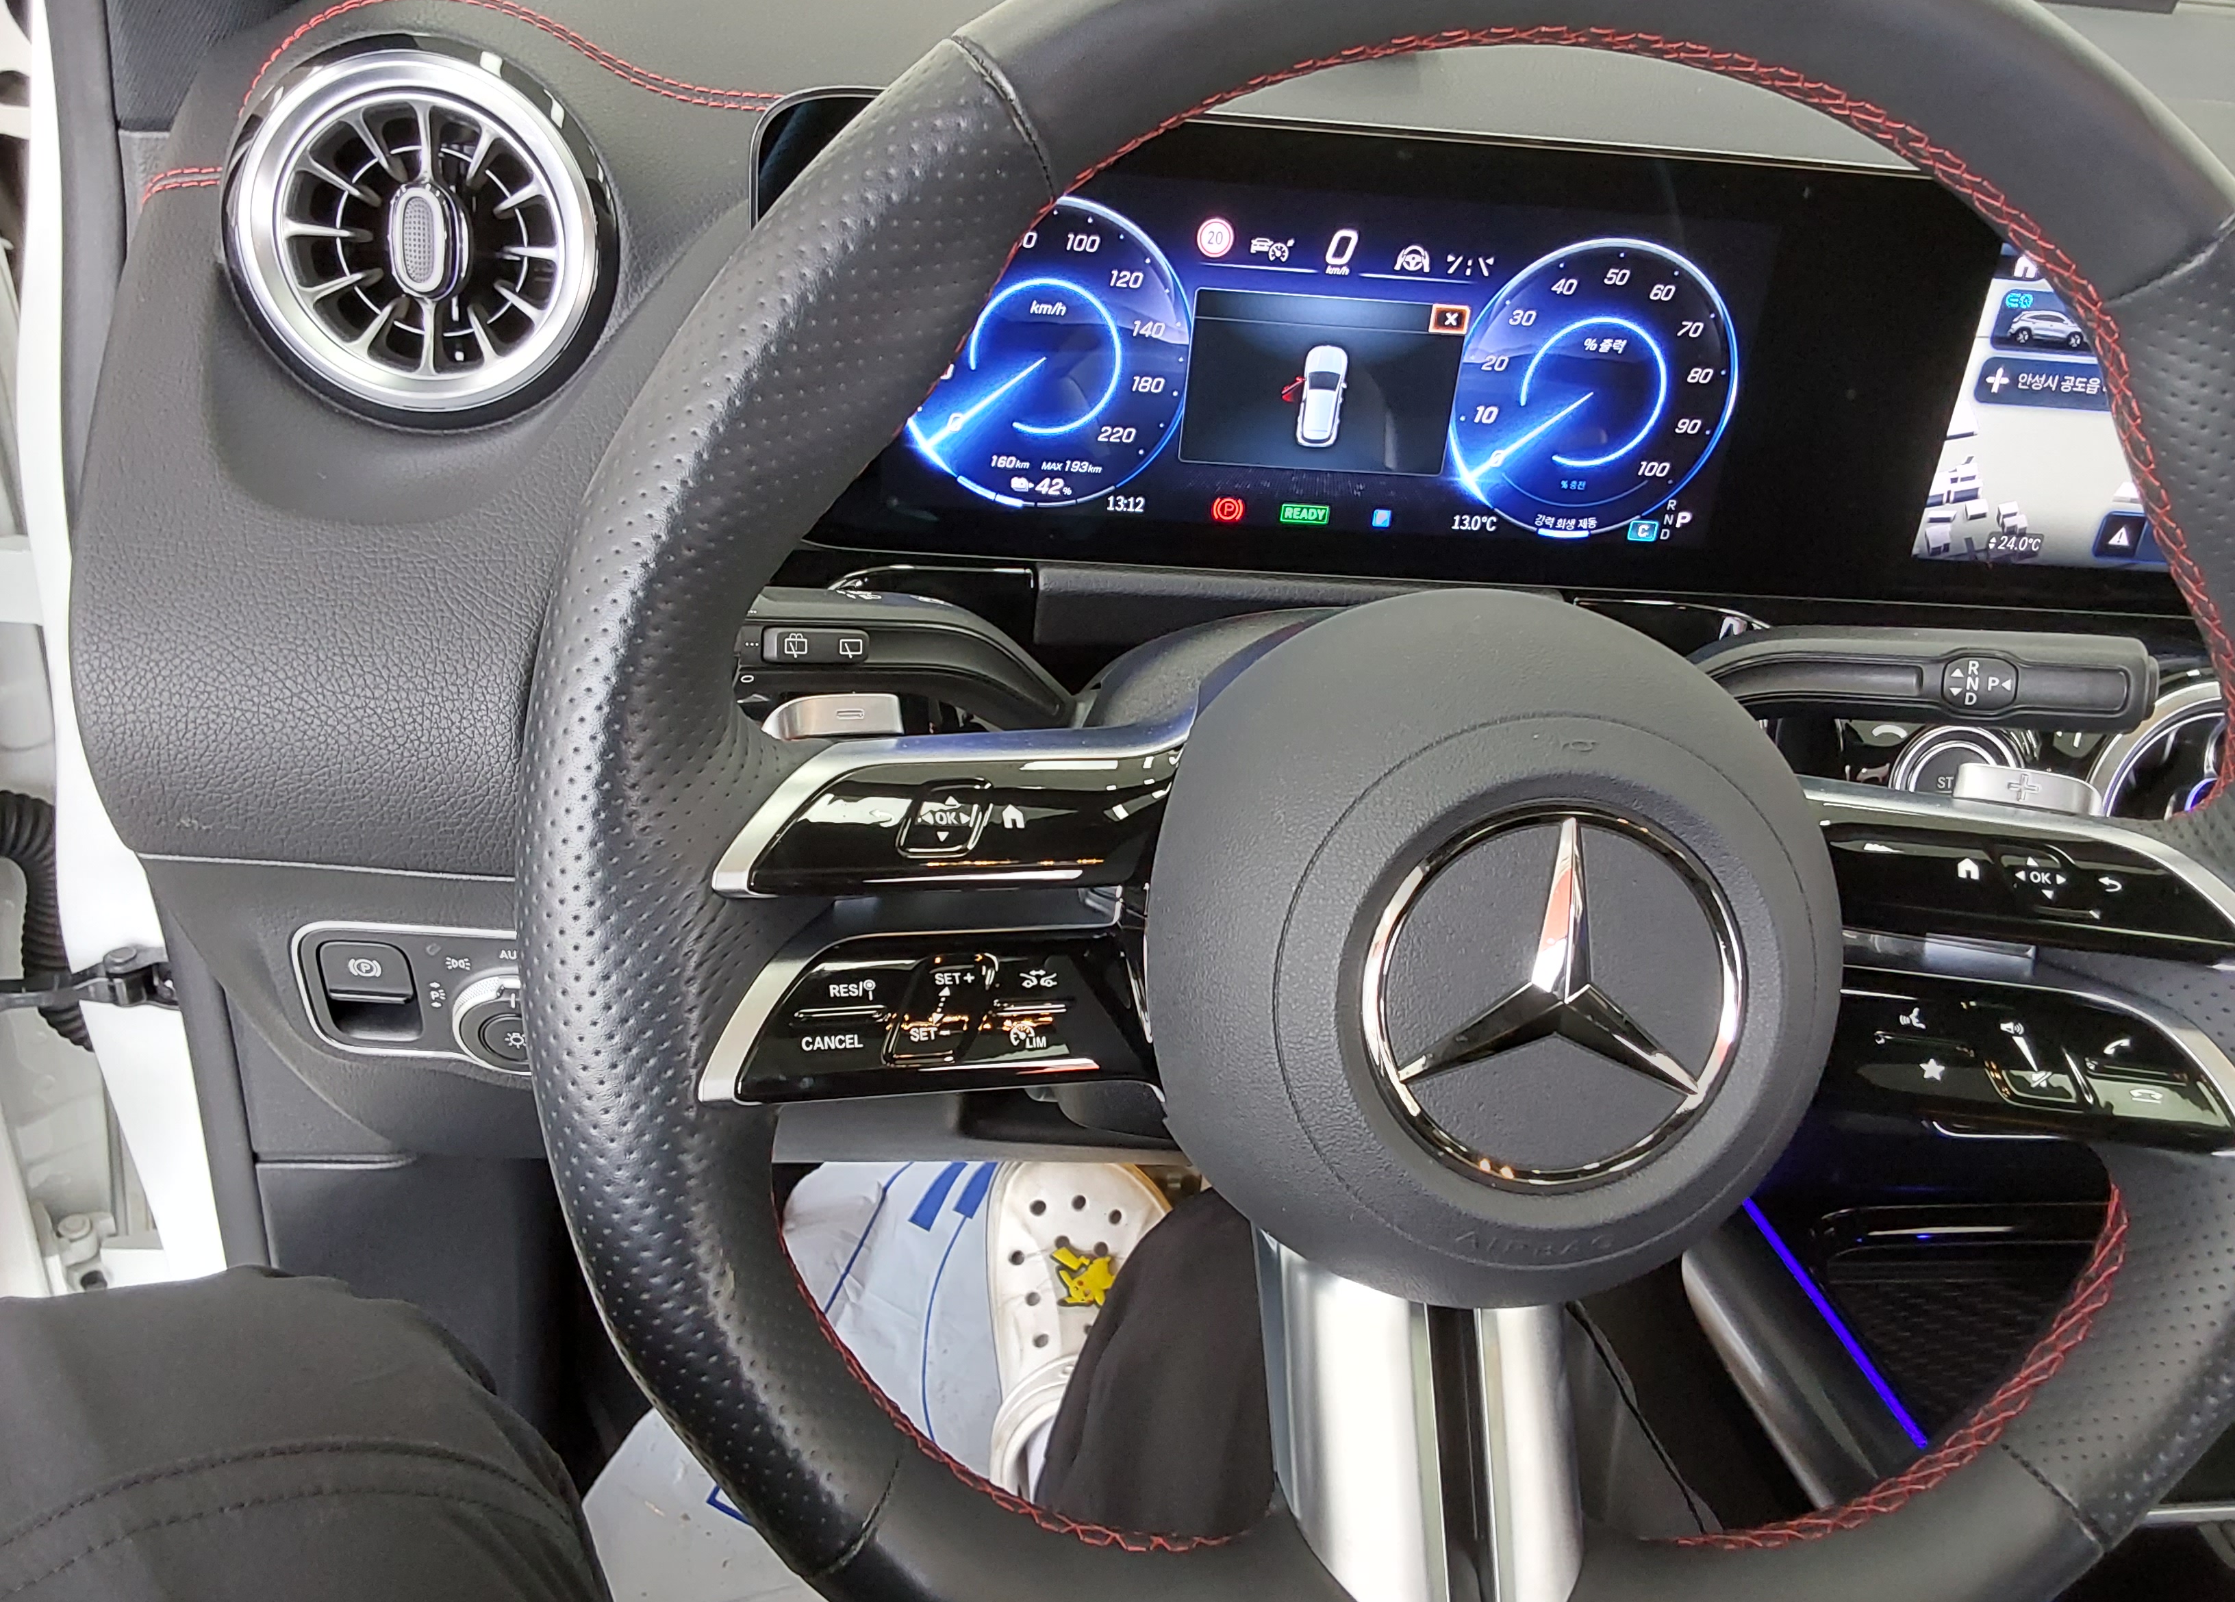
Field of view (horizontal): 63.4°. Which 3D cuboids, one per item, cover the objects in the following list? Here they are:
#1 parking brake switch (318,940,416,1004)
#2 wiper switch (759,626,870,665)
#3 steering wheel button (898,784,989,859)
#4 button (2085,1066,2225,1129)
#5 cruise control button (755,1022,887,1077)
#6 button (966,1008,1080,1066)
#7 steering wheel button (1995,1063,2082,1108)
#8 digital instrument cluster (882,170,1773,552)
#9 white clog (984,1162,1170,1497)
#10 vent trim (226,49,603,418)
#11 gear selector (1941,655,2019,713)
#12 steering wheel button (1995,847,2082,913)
[{"bbox_3d":[-0.228,0.052,0.550,0.027,0.025,0.012,2,30,-8],"label":"parking brake switch"},{"bbox_3d":[-0.068,-0.035,0.404,0.025,0.009,0.006,3,6,-8],"label":"wiper switch"},{"bbox_3d":[-0.032,0.004,0.336,0.017,0.014,0.005,1,-3,-26],"label":"steering wheel button"},{"bbox_3d":[0.206,0.059,0.358,0.026,0.011,0.005,5,-4,10],"label":"button"},{"bbox_3d":[-0.054,0.044,0.324,0.025,0.010,0.005,1,-3,-26],"label":"cruise control button"},{"bbox_3d":[-0.018,0.045,0.343,0.024,0.011,0.005,1,-3,-26],"label":"button"},{"bbox_3d":[0.185,0.057,0.363,0.017,0.010,0.005,5,-4,10],"label":"steering wheel button"},{"bbox_3d":[0.059,-0.120,0.501,0.244,0.092,0.014,2,25,-8],"label":"digital instrument cluster"},{"bbox_3d":[-0.014,0.280,0.960,0.109,0.105,0.278,4,56,-4],"label":"white clog"},{"bbox_3d":[-0.191,-0.155,0.494,0.100,0.100,0.030,2,13,-8],"label":"vent trim"},{"bbox_3d":[0.209,-0.028,0.438,0.021,0.015,0.006,3,6,-8],"label":"gear selector"},{"bbox_3d":[0.186,0.016,0.366,0.017,0.014,0.005,5,-4,10],"label":"steering wheel button"}]

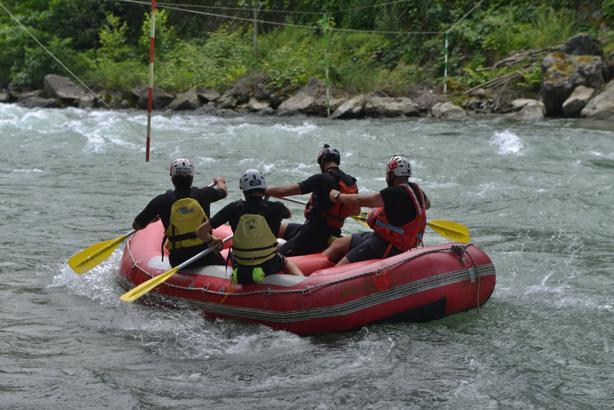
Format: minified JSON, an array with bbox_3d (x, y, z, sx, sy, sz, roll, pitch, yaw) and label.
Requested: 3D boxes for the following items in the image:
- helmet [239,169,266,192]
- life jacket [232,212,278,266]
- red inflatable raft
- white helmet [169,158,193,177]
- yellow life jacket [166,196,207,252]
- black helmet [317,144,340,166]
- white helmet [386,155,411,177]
[{"bbox_3d":[-0.468,-0.206,10.250,0.220,0.190,0.270,-2,8,-12],"label":"helmet"},{"bbox_3d":[-0.440,0.282,10.200,0.380,0.490,0.320,0,-1,-2],"label":"life jacket"},{"bbox_3d":[-0.040,0.630,10.850,3.700,0.800,1.800,5,9,33],"label":"red inflatable raft"},{"bbox_3d":[-1.124,-0.327,10.700,0.220,0.185,0.270,-2,8,-15],"label":"white helmet"},{"bbox_3d":[-1.070,0.152,10.650,0.380,0.490,0.320,-1,1,-8],"label":"yellow life jacket"},{"bbox_3d":[0.203,-0.459,11.300,0.270,0.200,0.220,7,10,44],"label":"black helmet"},{"bbox_3d":[0.835,-0.356,10.900,0.220,0.190,0.270,-7,10,-43],"label":"white helmet"}]

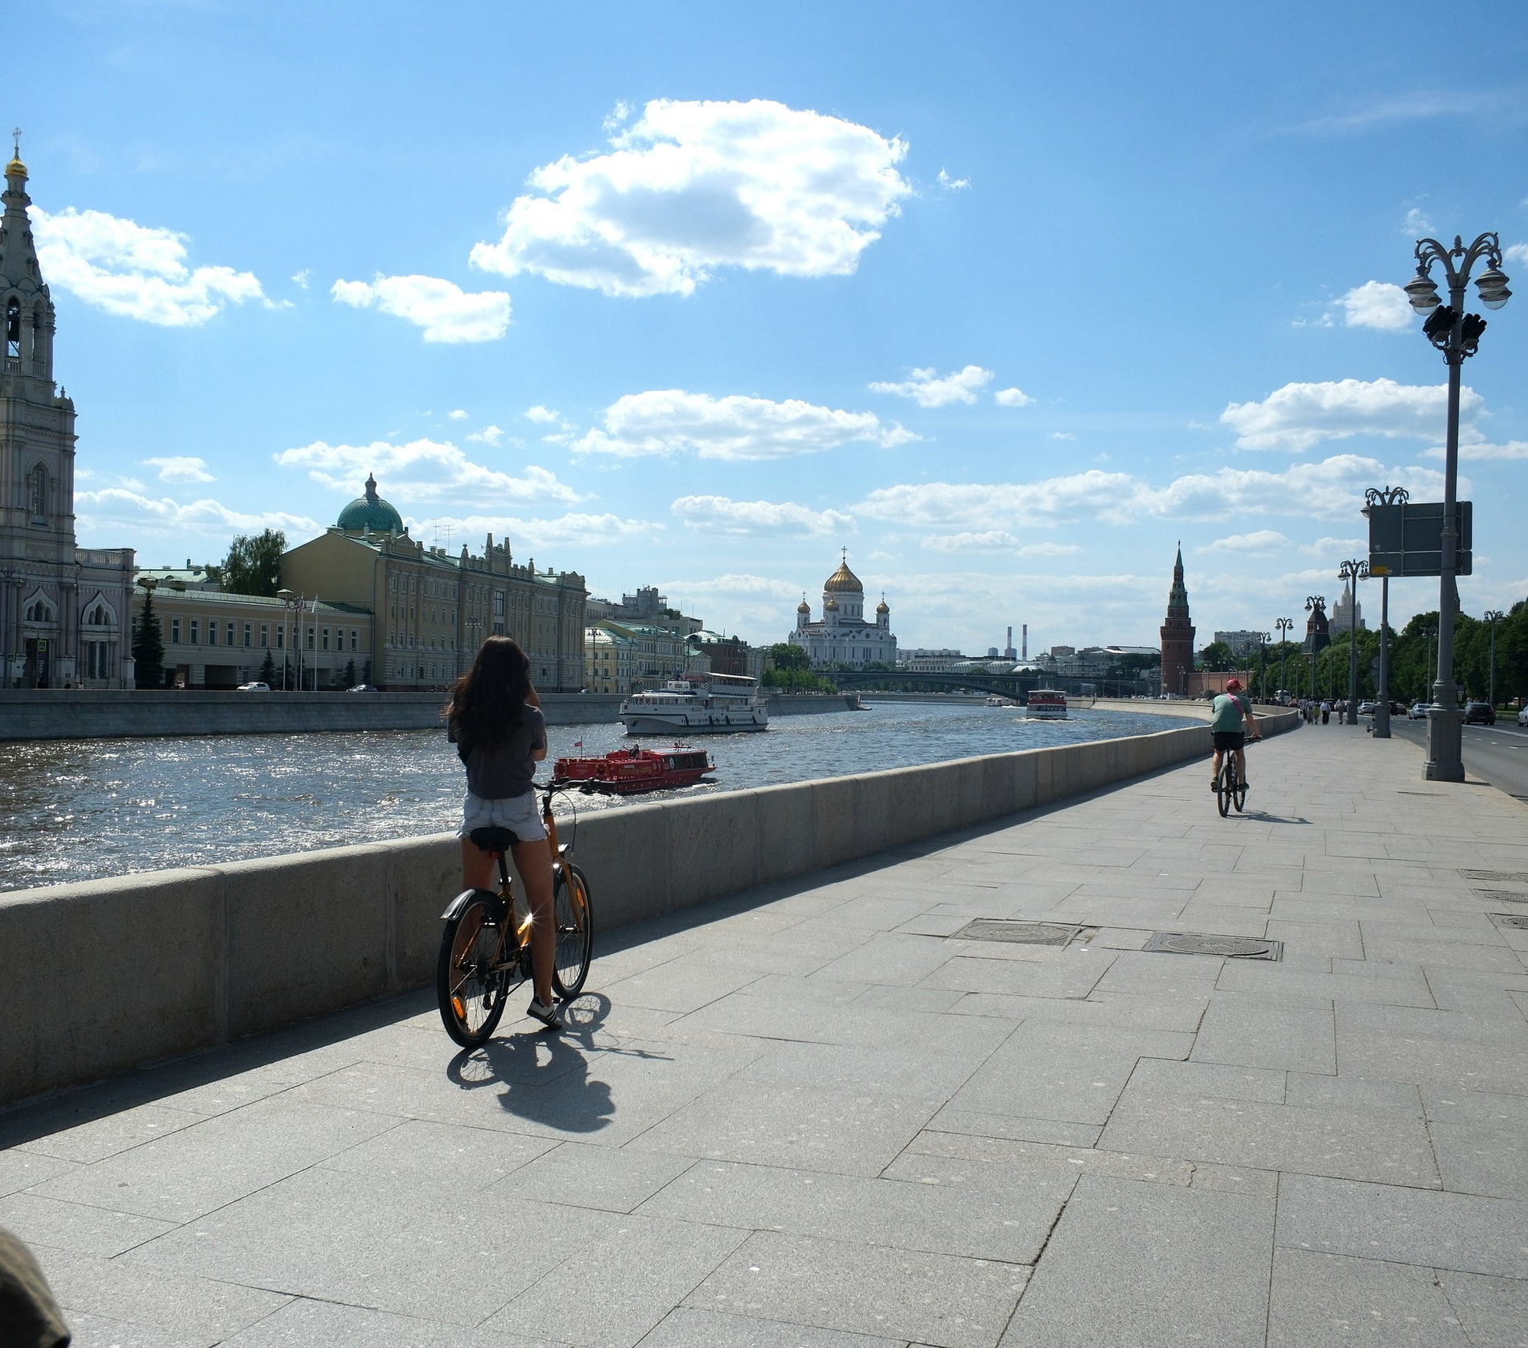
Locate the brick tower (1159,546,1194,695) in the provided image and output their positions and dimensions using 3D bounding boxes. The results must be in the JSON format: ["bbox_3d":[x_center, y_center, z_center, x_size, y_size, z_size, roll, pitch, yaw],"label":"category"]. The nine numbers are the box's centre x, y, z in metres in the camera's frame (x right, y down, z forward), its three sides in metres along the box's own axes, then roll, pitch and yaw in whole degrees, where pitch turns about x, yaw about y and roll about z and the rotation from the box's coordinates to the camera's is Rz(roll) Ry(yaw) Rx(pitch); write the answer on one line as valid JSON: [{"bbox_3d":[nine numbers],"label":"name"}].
[{"bbox_3d":[161.152,-20.157,588.372,14.000,61.000,14.000,0,-1,15],"label":"brick tower"}]

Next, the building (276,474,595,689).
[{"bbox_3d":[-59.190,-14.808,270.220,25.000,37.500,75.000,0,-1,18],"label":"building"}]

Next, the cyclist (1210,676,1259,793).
[{"bbox_3d":[6.260,0.799,20.144,0.580,1.570,0.820,0,-1,23],"label":"cyclist"}]

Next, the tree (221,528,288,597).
[{"bbox_3d":[-82.431,-9.402,245.145,12.000,25.000,12.000,1,-1,-15],"label":"tree"}]

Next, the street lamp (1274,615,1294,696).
[{"bbox_3d":[61.433,-0.785,179.562,2.000,11.440,1.900,1,-1,16],"label":"street lamp"}]

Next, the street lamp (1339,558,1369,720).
[{"bbox_3d":[37.398,-2.042,96.047,2.000,10.500,0.800,0,-1,20],"label":"street lamp"}]

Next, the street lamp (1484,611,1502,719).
[{"bbox_3d":[75.136,-0.820,156.062,2.000,11.440,1.900,1,-1,15],"label":"street lamp"}]

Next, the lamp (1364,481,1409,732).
[{"bbox_3d":[28.329,-2.772,68.962,2.000,11.440,1.900,1,-1,20],"label":"lamp"}]

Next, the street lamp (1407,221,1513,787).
[{"bbox_3d":[14.507,-3.501,31.962,2.000,11.440,1.900,1,-1,24],"label":"street lamp"}]

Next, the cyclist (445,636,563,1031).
[{"bbox_3d":[-1.202,0.713,6.942,0.520,1.770,0.440,1,-1,12],"label":"cyclist"}]

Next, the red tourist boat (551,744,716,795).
[{"bbox_3d":[-7.300,5.214,87.347,3.700,2.600,15.800,0,-1,18],"label":"red tourist boat"}]

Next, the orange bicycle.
[{"bbox_3d":[-1.082,1.050,6.892,0.620,1.060,1.760,1,-1,15],"label":"orange bicycle"}]

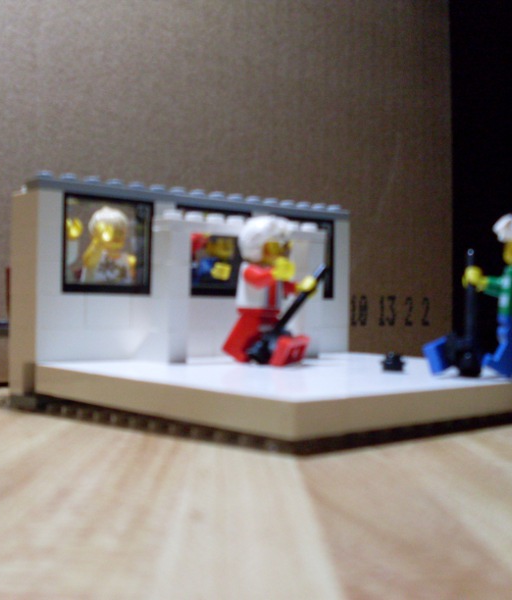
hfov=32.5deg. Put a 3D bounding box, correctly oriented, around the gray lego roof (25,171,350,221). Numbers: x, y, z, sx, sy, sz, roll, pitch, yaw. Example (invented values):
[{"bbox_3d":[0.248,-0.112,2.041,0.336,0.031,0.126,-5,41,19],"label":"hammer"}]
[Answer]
[{"bbox_3d":[-0.016,-0.033,0.291,0.127,0.005,0.008,1,0,-41],"label":"gray lego roof"}]

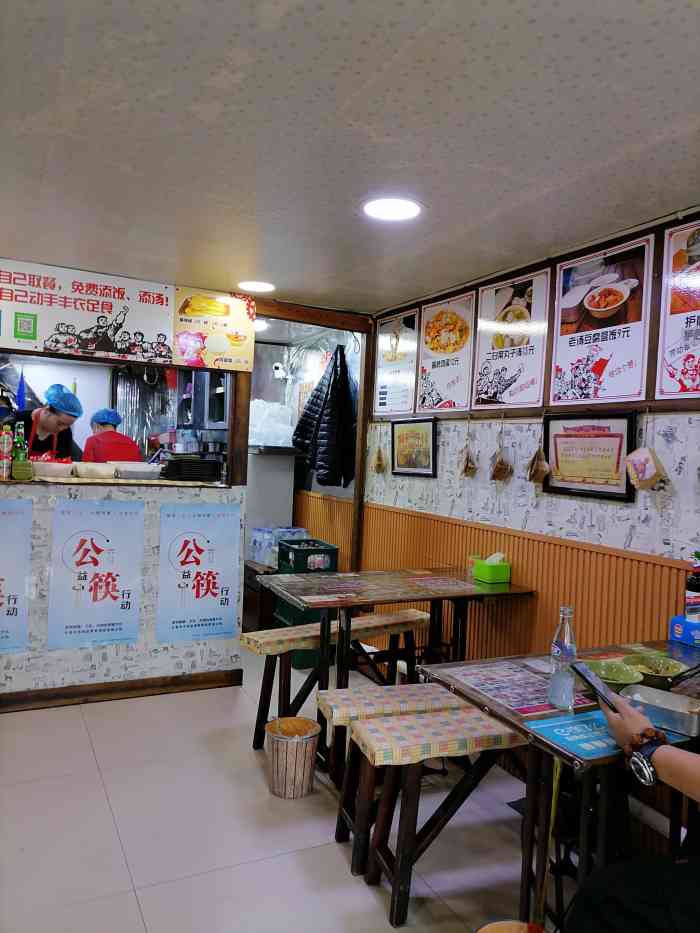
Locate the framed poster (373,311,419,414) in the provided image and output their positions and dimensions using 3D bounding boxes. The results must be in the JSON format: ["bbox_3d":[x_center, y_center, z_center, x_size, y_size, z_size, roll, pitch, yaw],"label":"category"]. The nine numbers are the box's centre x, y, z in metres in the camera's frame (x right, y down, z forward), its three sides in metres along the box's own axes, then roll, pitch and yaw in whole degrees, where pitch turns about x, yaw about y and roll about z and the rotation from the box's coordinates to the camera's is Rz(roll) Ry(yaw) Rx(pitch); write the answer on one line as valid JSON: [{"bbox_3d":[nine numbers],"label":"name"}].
[{"bbox_3d":[0.245,-0.555,3.812,0.020,0.540,0.440,2,1,-26],"label":"framed poster"}]

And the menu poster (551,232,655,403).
[{"bbox_3d":[0.905,-0.510,2.559,0.010,0.553,0.452,2,1,-26],"label":"menu poster"}]

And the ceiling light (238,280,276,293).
[{"bbox_3d":[-0.465,-0.896,3.517,0.187,0.020,0.187,3,1,0],"label":"ceiling light"}]

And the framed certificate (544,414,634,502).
[{"bbox_3d":[0.863,-0.038,2.560,0.030,0.297,0.447,2,2,-26],"label":"framed certificate"}]

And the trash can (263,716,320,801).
[{"bbox_3d":[-0.217,1.114,2.680,0.211,0.234,0.211,3,1,0],"label":"trash can"}]

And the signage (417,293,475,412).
[{"bbox_3d":[0.455,-0.535,3.384,0.020,0.545,0.455,2,1,-26],"label":"signage"}]

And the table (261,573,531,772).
[{"bbox_3d":[0.155,0.856,2.836,1.009,0.779,0.555,2,1,-26],"label":"table"}]

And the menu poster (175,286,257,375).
[{"bbox_3d":[-0.704,-0.709,3.676,0.432,0.400,0.010,2,1,-26],"label":"menu poster"}]

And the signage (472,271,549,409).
[{"bbox_3d":[0.669,-0.515,2.949,0.020,0.545,0.465,2,1,-26],"label":"signage"}]

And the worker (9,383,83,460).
[{"bbox_3d":[-1.625,0.353,3.729,0.470,1.580,0.430,2,1,-38],"label":"worker"}]

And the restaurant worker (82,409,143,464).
[{"bbox_3d":[-1.723,0.359,4.909,0.500,1.530,0.380,2,1,-25],"label":"restaurant worker"}]

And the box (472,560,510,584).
[{"bbox_3d":[0.605,0.443,2.978,0.115,0.085,0.115,2,1,-26],"label":"box"}]

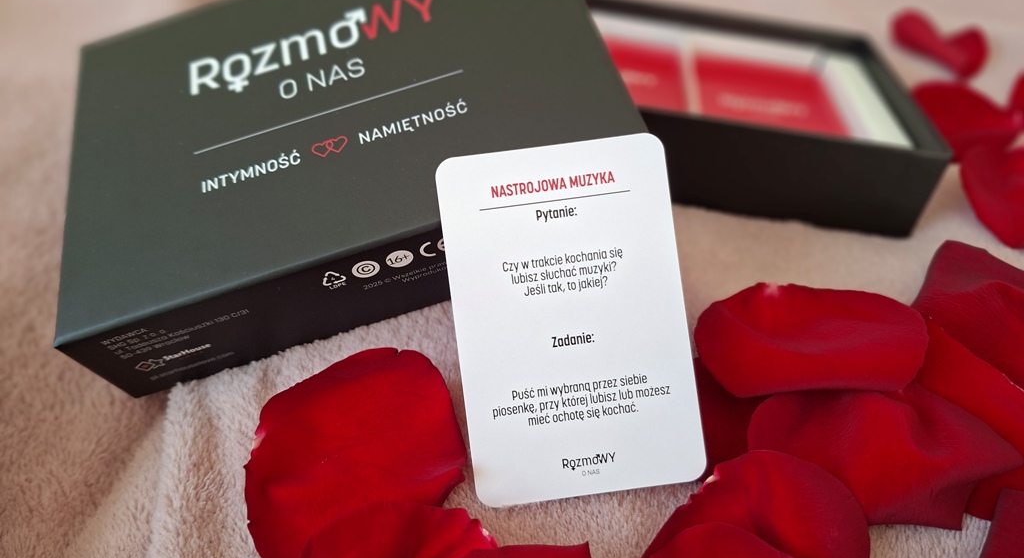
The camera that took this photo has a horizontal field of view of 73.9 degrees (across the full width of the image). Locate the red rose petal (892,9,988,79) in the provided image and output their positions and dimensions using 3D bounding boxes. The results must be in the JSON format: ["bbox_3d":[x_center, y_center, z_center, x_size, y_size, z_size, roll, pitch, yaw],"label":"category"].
[{"bbox_3d":[0.205,-0.112,0.326,0.042,0.018,0.032,5,43,7],"label":"red rose petal"}]

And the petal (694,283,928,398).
[{"bbox_3d":[0.084,0.018,0.191,0.062,0.014,0.033,1,42,5],"label":"petal"}]

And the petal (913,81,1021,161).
[{"bbox_3d":[0.180,-0.063,0.272,0.048,0.014,0.038,3,43,5],"label":"petal"}]

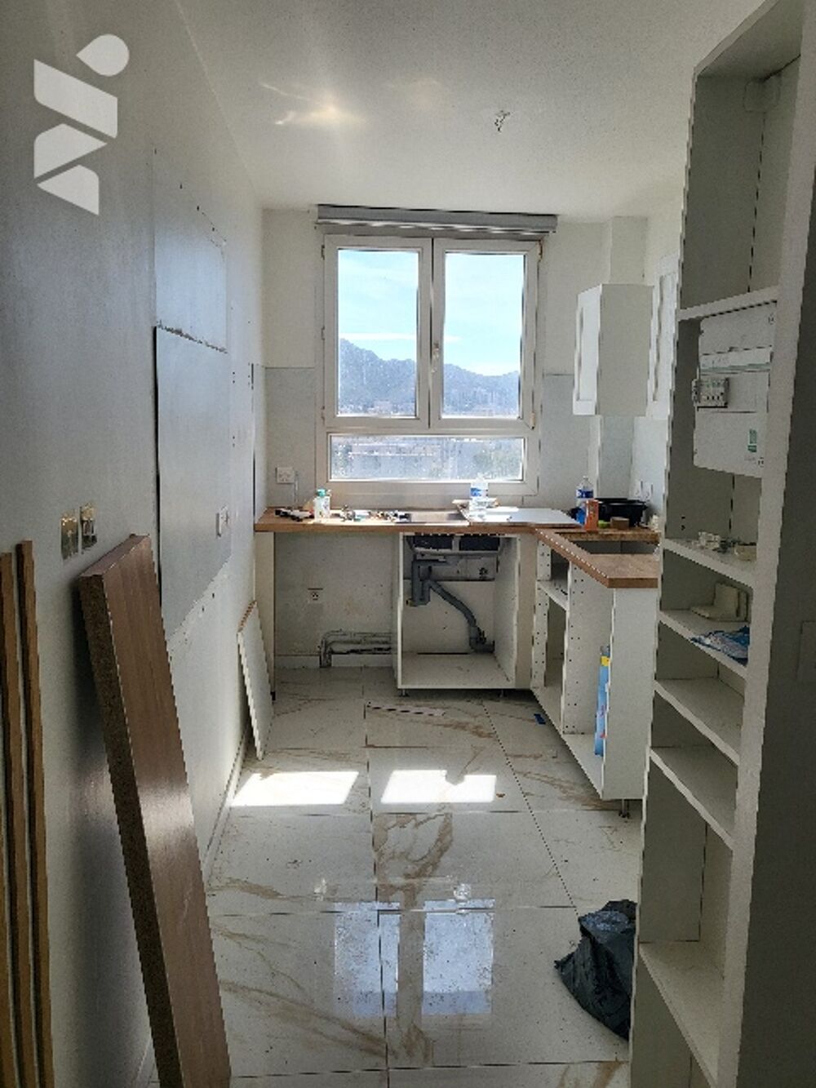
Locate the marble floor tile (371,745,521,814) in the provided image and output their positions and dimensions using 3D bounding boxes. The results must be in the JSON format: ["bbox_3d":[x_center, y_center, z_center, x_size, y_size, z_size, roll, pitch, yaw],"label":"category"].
[{"bbox_3d":[0.144,0.961,3.351,0.600,0.010,0.598,0,9,-4],"label":"marble floor tile"}]

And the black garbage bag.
[{"bbox_3d":[0.593,1.035,2.082,0.360,0.240,0.350,0,9,-4],"label":"black garbage bag"}]

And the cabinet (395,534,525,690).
[{"bbox_3d":[0.237,0.300,4.418,0.607,0.803,0.590,0,9,-4],"label":"cabinet"}]

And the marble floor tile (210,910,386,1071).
[{"bbox_3d":[-0.348,1.143,2.117,0.557,0.012,0.599,0,9,-4],"label":"marble floor tile"}]

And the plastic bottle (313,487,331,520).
[{"bbox_3d":[-0.434,-0.194,4.096,0.080,0.161,0.065,0,9,-4],"label":"plastic bottle"}]

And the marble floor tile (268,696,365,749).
[{"bbox_3d":[-0.475,0.864,3.916,0.559,0.012,0.608,0,9,-4],"label":"marble floor tile"}]

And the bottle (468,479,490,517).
[{"bbox_3d":[0.380,-0.255,4.304,0.083,0.240,0.083,0,9,-4],"label":"bottle"}]

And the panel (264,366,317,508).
[{"bbox_3d":[-0.652,-0.585,4.542,0.272,0.775,0.013,0,9,-4],"label":"panel"}]

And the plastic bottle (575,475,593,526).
[{"bbox_3d":[0.897,-0.222,4.154,0.083,0.250,0.083,0,9,-4],"label":"plastic bottle"}]

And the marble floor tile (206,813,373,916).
[{"bbox_3d":[-0.379,1.055,2.721,0.535,0.010,0.598,0,9,-4],"label":"marble floor tile"}]

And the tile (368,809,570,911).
[{"bbox_3d":[0.186,1.054,2.751,0.602,0.012,0.606,0,9,-4],"label":"tile"}]

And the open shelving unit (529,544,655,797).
[{"bbox_3d":[0.954,0.442,3.493,0.580,0.775,1.165,0,9,-4],"label":"open shelving unit"}]

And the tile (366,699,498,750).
[{"bbox_3d":[0.104,0.867,3.956,0.602,0.012,0.608,0,9,-4],"label":"tile"}]

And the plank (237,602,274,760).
[{"bbox_3d":[-0.680,0.600,3.688,0.016,0.574,0.500,-8,10,-3],"label":"plank"}]

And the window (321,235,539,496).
[{"bbox_3d":[0.123,-0.976,4.583,1.235,1.404,0.080,0,9,-4],"label":"window"}]

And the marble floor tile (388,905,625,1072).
[{"bbox_3d":[0.231,1.154,2.174,0.600,0.010,0.598,0,9,-4],"label":"marble floor tile"}]

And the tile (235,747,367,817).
[{"bbox_3d":[-0.421,0.958,3.309,0.535,0.010,0.598,0,9,-4],"label":"tile"}]

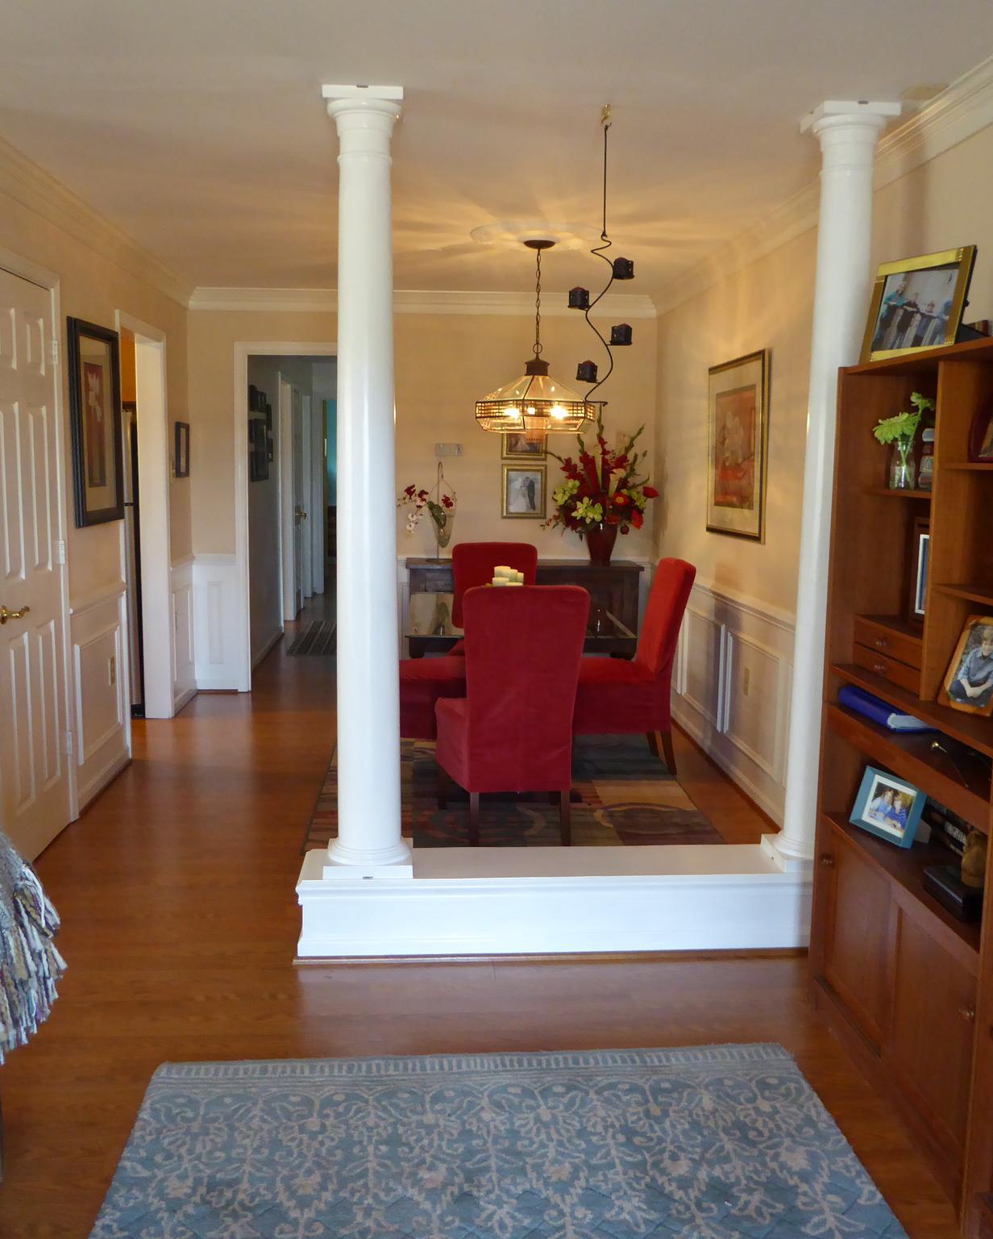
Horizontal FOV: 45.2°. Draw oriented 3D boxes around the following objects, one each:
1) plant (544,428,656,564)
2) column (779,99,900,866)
[{"bbox_3d":[0.623,-0.743,7.144,0.660,0.840,0.450,0,8,-4],"label":"plant"},{"bbox_3d":[0.997,-0.352,3.551,0.255,2.200,0.255,0,8,-4],"label":"column"}]

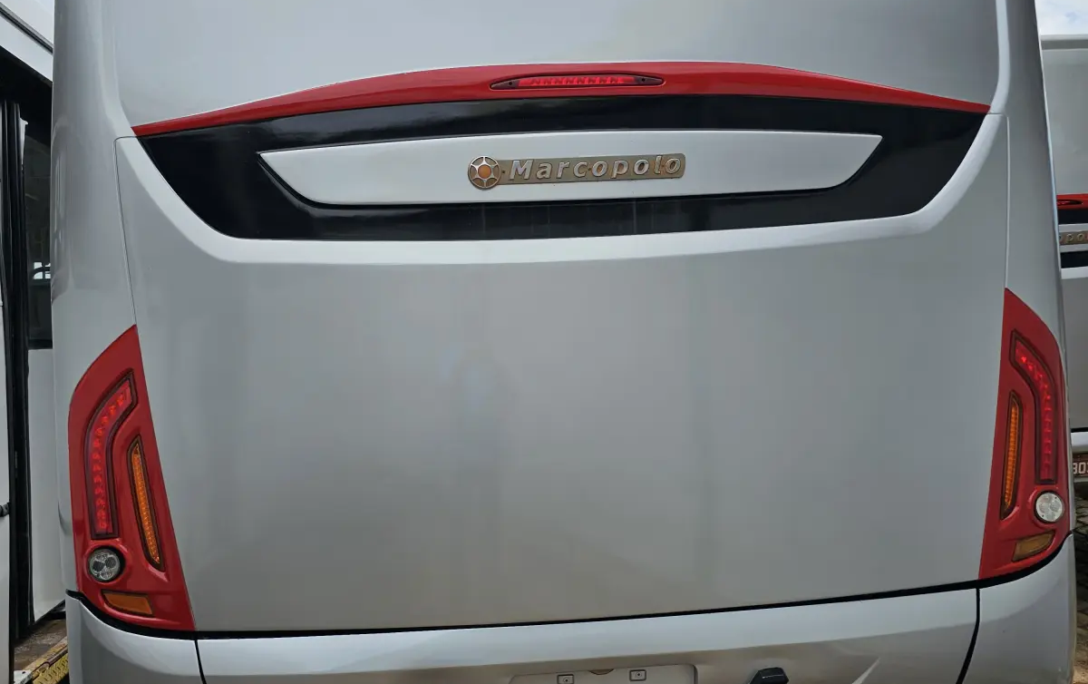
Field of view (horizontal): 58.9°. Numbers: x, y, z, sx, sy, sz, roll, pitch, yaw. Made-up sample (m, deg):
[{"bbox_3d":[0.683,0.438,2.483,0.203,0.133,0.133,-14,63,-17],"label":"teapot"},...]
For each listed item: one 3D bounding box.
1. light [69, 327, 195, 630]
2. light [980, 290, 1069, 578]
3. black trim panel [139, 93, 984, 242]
[{"bbox_3d":[-0.951,0.307,2.193,0.300,0.690,0.120,-3,-1,7],"label":"light"},{"bbox_3d":[1.160,0.216,2.369,0.300,0.690,0.120,-2,-1,-17],"label":"light"},{"bbox_3d":[0.082,-0.392,2.208,2.020,0.335,0.120,-2,-1,-5],"label":"black trim panel"}]

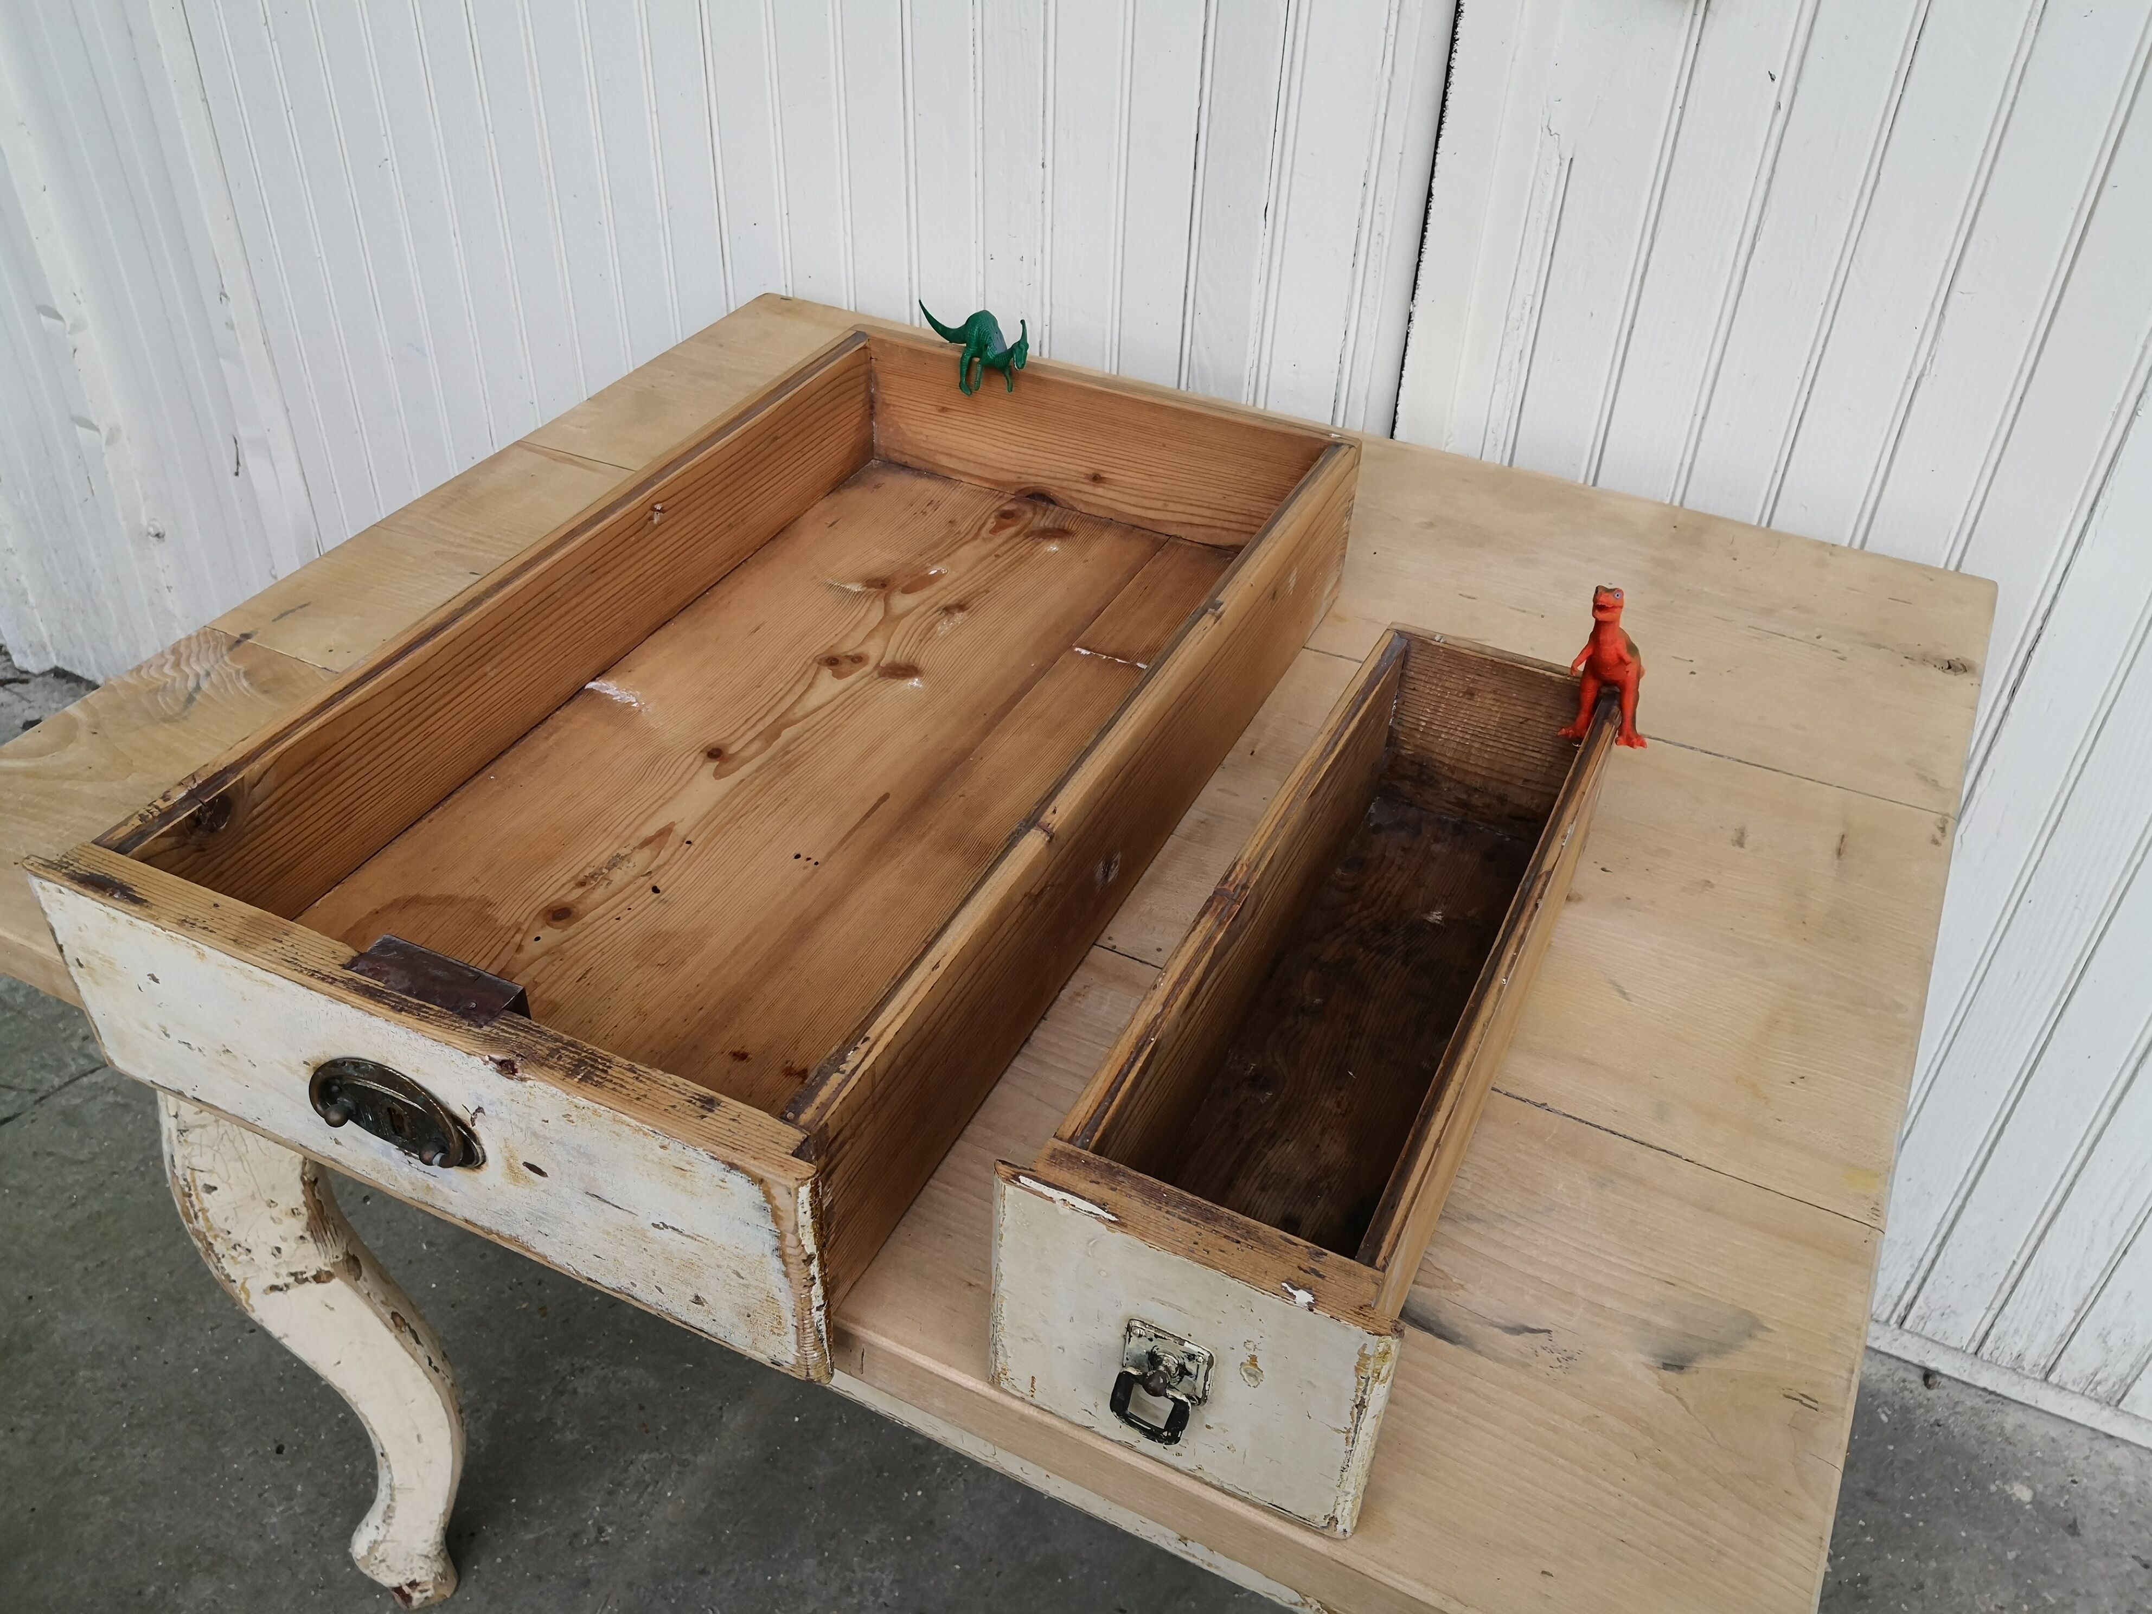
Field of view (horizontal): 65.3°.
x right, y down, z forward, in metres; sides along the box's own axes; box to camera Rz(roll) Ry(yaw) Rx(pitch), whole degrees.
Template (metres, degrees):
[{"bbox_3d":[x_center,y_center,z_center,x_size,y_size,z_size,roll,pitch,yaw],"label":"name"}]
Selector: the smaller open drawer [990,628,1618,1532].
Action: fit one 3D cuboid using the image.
[{"bbox_3d":[0.130,0.088,0.766,0.151,0.132,0.421,18,41,20],"label":"smaller open drawer"}]

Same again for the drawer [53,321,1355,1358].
[{"bbox_3d":[-0.138,-0.058,0.972,0.411,0.125,0.689,17,41,19],"label":"drawer"}]

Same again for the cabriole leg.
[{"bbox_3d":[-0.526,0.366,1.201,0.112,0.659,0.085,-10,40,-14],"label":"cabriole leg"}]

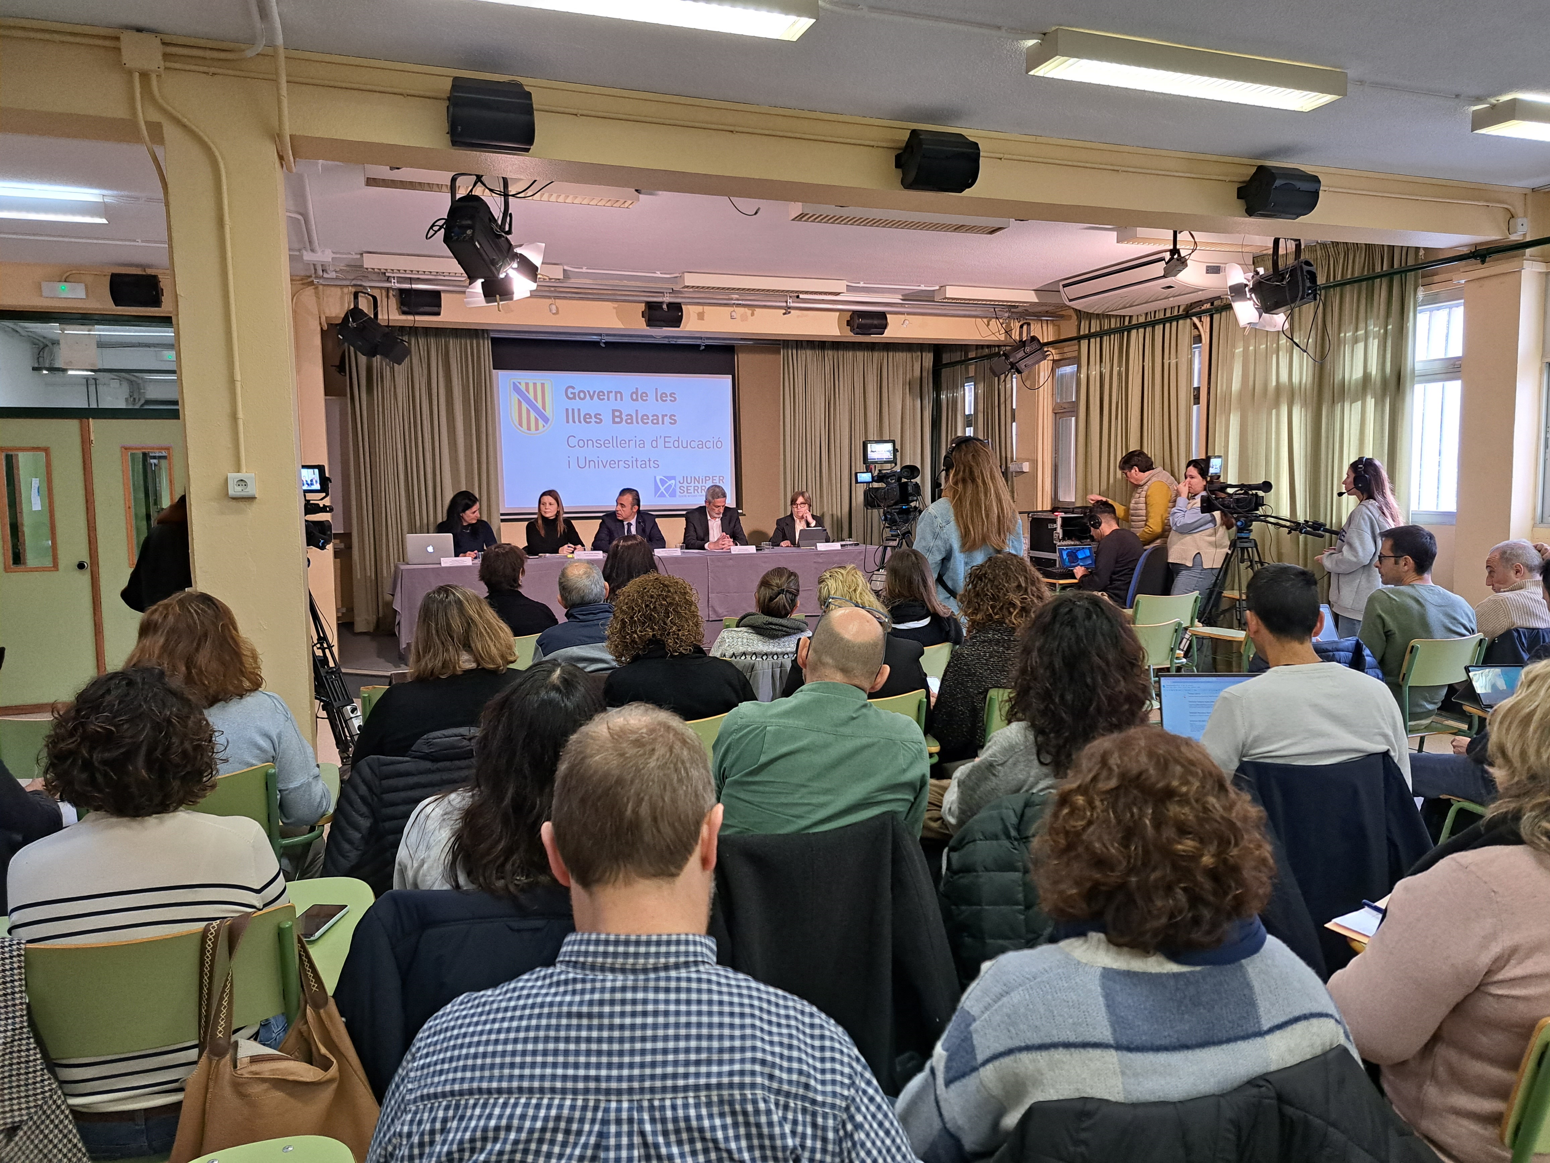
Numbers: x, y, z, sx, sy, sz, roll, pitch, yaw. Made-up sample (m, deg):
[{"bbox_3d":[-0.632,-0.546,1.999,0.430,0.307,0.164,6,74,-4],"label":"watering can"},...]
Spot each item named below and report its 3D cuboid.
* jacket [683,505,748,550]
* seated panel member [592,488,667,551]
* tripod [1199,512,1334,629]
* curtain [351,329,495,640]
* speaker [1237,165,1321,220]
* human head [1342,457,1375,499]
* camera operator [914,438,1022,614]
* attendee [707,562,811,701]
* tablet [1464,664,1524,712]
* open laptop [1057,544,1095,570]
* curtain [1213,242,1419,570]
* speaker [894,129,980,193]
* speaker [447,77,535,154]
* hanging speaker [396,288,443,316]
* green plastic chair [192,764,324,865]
[{"bbox_3d":[-0.526,-0.359,9.706,0.591,0.670,0.414,-3,6,-20],"label":"jacket"},{"bbox_3d":[-1.243,-0.163,9.395,0.630,1.300,0.739,-3,6,-19],"label":"seated panel member"},{"bbox_3d":[2.707,0.266,6.200,0.950,1.320,0.950,3,7,32],"label":"tripod"},{"bbox_3d":[-3.148,-0.933,9.663,1.260,2.740,0.180,-3,6,-20],"label":"curtain"},{"bbox_3d":[2.404,-1.825,5.075,0.290,0.226,0.183,-3,22,-20],"label":"speaker"},{"bbox_3d":[3.242,-0.580,5.989,0.167,0.212,0.187,3,7,32],"label":"human head"},{"bbox_3d":[0.980,0.159,5.350,0.520,1.740,0.380,-3,6,-25],"label":"camera operator"},{"bbox_3d":[-0.098,0.516,4.255,0.480,1.189,0.750,-3,6,-21],"label":"attendee"},{"bbox_3d":[2.623,0.377,3.783,0.285,0.139,0.290,-1,5,1],"label":"tablet"},{"bbox_3d":[2.246,-0.181,7.769,0.325,0.205,0.290,-3,6,-18],"label":"open laptop"},{"bbox_3d":[3.530,-0.752,7.251,0.140,2.970,1.700,-3,6,-21],"label":"curtain"},{"bbox_3d":[0.644,-1.652,4.230,0.270,0.205,0.190,-3,18,-20],"label":"speaker"},{"bbox_3d":[-0.949,-1.567,3.614,0.276,0.212,0.197,-3,18,-20],"label":"speaker"},{"bbox_3d":[-2.567,-2.016,7.763,0.315,0.220,0.200,-4,6,-31],"label":"hanging speaker"},{"bbox_3d":[-1.594,0.899,2.984,0.512,0.818,0.552,-4,7,-30],"label":"green plastic chair"}]

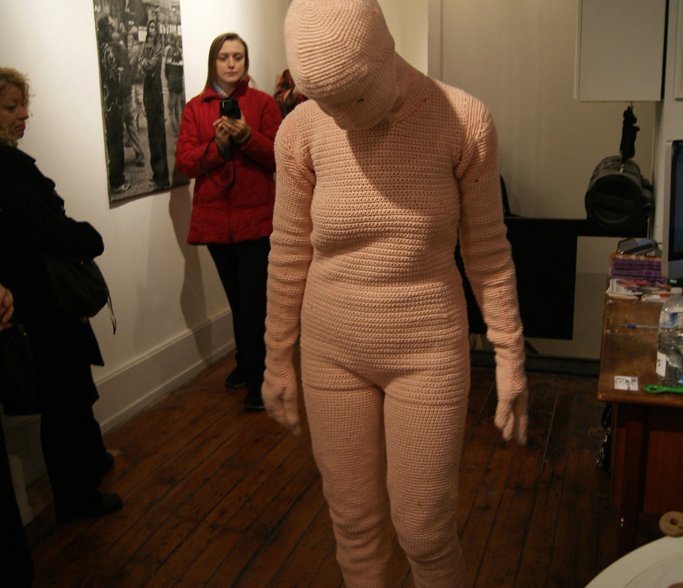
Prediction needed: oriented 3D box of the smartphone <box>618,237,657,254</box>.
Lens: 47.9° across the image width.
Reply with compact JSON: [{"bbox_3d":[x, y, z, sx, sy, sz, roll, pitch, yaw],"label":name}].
[{"bbox_3d":[0.955,-0.154,2.470,0.117,0.018,0.060,-16,31,3],"label":"smartphone"}]

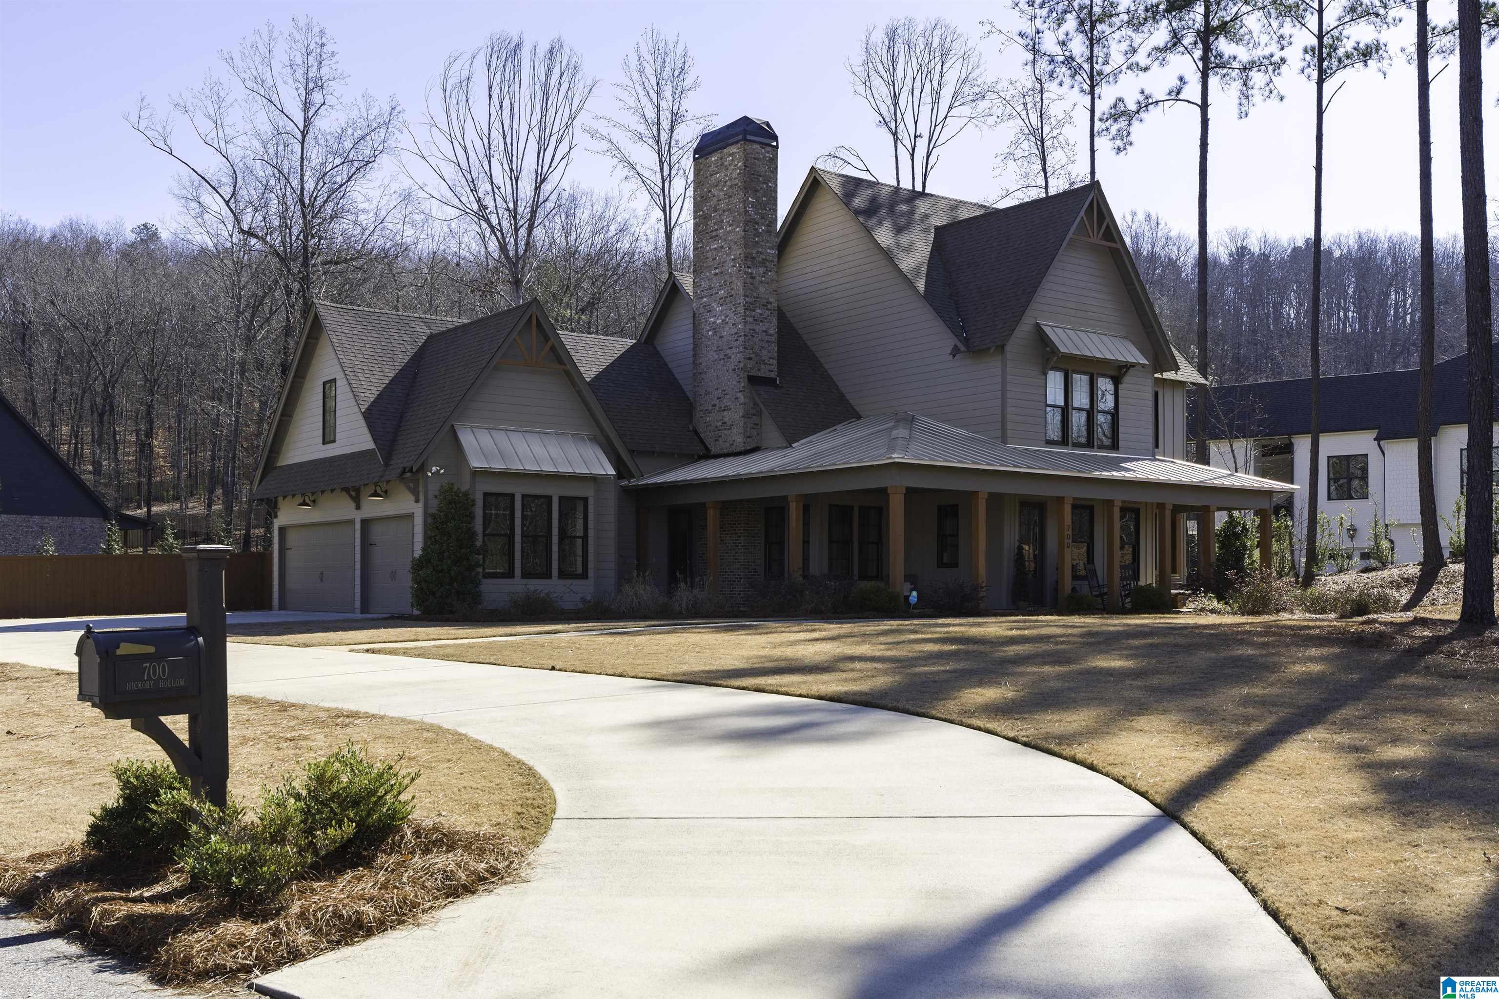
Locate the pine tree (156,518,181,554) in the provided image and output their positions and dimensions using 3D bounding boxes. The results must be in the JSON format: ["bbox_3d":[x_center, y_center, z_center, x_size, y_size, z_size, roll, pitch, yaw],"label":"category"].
[{"bbox_3d":[-17.300,1.850,41.000,1.050,2.500,1.050,0,-2,0],"label":"pine tree"}]

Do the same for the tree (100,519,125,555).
[{"bbox_3d":[-19.000,1.880,41.000,1.050,2.500,1.050,0,-2,0],"label":"tree"}]

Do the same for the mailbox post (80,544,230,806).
[{"bbox_3d":[-2.680,0.950,6.230,0.230,1.480,0.660,-2,-3,40],"label":"mailbox post"}]

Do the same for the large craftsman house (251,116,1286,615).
[{"bbox_3d":[0.397,-3.305,37.440,21.300,12.400,18.800,2,-3,-39],"label":"large craftsman house"}]

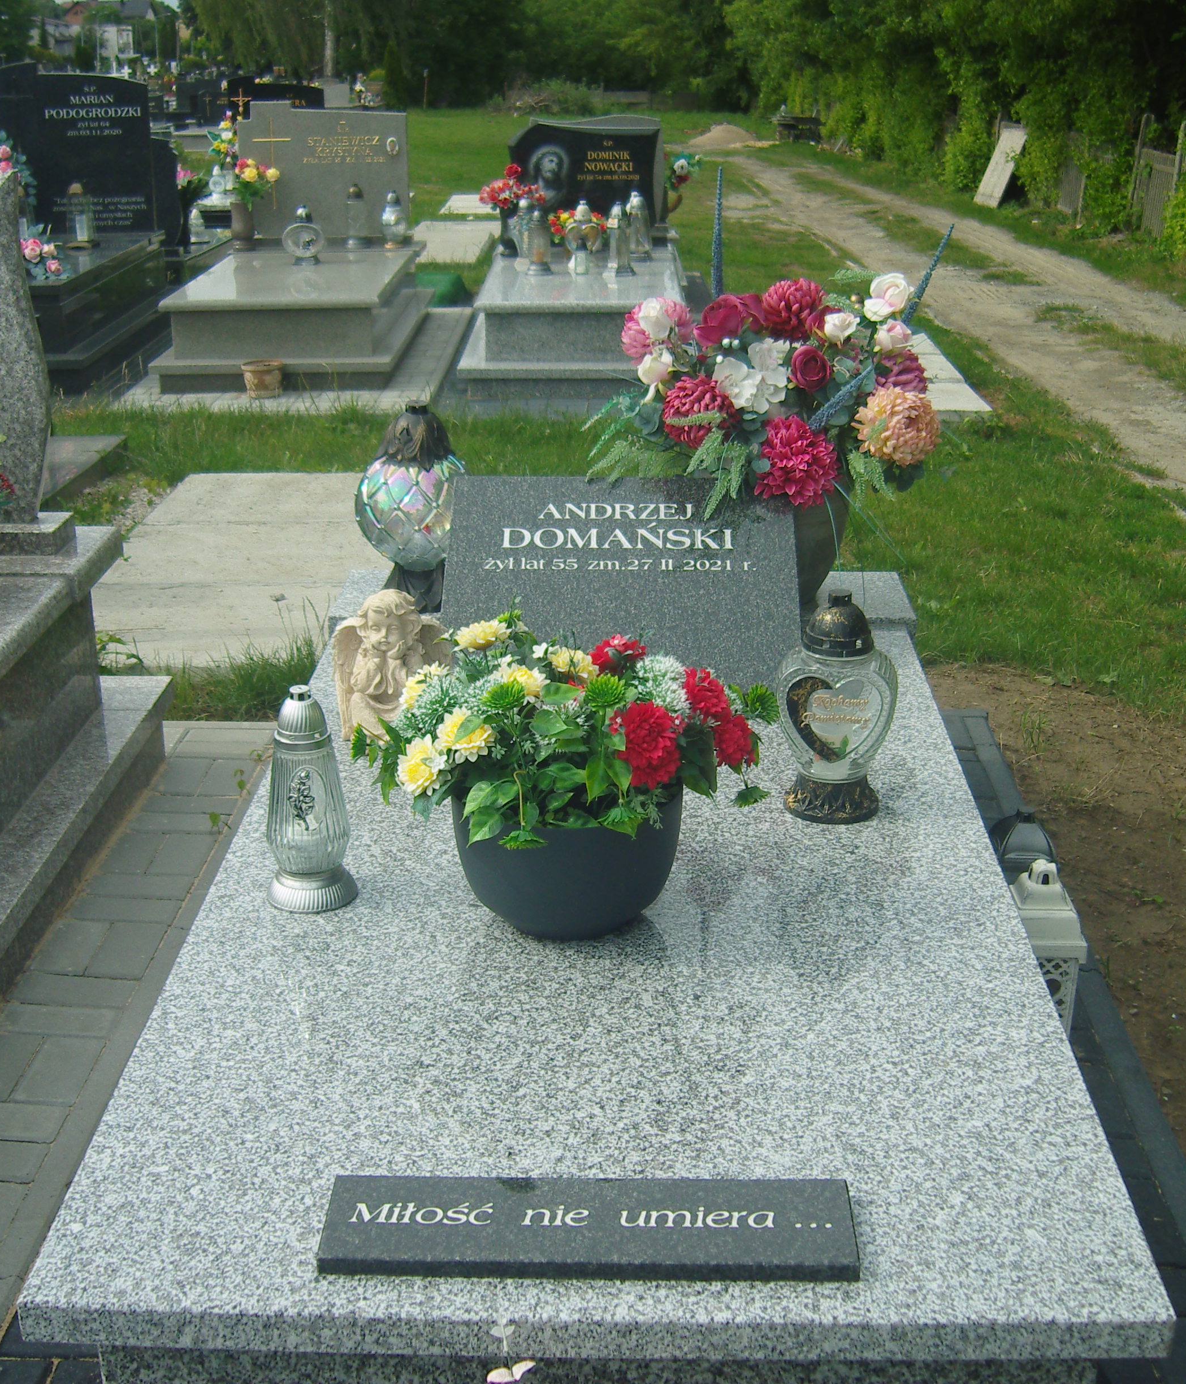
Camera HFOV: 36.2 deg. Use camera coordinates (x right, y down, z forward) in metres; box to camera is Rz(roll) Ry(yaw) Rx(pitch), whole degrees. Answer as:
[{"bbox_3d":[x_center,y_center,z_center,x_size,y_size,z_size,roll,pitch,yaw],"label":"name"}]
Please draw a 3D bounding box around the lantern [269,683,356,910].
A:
[{"bbox_3d":[-0.375,0.132,2.375,0.116,0.290,0.116,0,22,2],"label":"lantern"}]

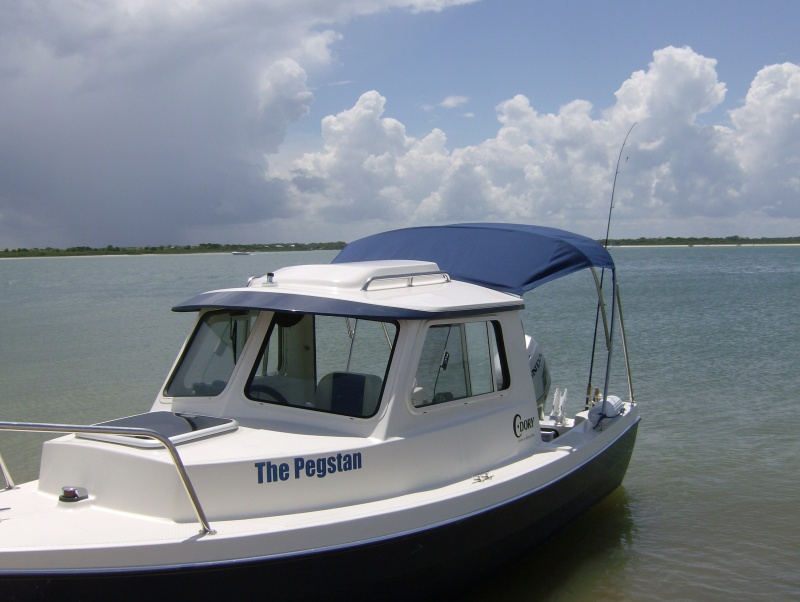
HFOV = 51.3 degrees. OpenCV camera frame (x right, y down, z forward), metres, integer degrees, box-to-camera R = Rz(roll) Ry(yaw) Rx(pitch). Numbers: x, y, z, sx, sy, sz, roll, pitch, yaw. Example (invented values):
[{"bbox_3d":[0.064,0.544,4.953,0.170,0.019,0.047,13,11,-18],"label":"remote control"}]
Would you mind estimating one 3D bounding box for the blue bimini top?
[{"bbox_3d":[0.204,-0.267,4.848,1.830,0.400,1.151,2,4,31],"label":"blue bimini top"}]

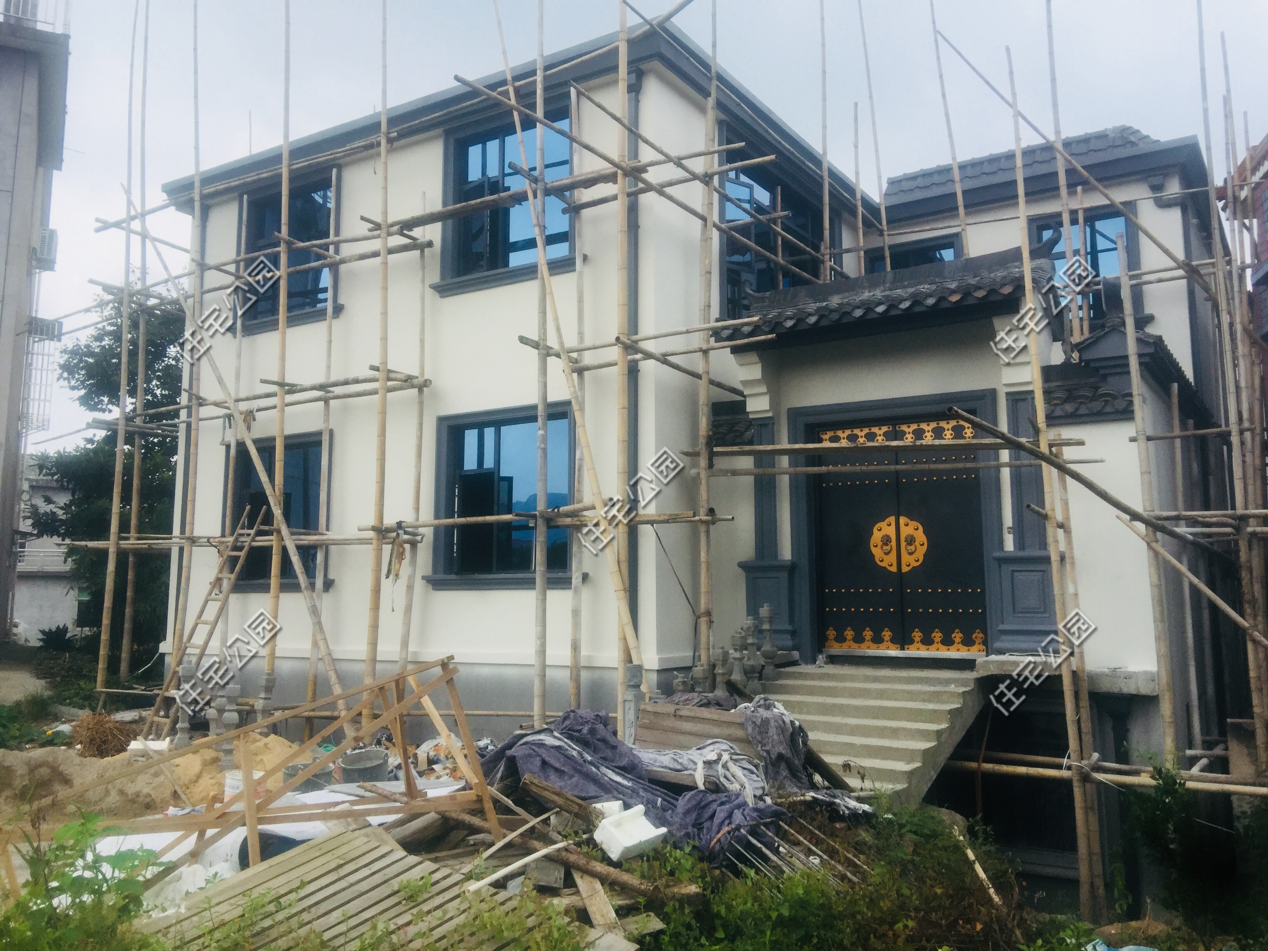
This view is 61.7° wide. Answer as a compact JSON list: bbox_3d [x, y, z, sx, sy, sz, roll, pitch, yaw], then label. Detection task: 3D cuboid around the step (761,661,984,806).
[{"bbox_3d":[1.778,2.229,9.398,2.100,0.900,2.750,-4,-8,32],"label":"step"}]

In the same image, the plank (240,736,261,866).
[{"bbox_3d":[-2.071,1.762,5.715,0.058,0.750,0.045,-8,-6,-6],"label":"plank"}]

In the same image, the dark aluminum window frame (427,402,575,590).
[{"bbox_3d":[-1.480,0.267,12.127,2.150,2.060,0.250,-4,-8,32],"label":"dark aluminum window frame"}]

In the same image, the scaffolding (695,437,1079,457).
[{"bbox_3d":[2.186,-0.261,10.157,3.969,0.060,0.180,0,-6,33],"label":"scaffolding"}]

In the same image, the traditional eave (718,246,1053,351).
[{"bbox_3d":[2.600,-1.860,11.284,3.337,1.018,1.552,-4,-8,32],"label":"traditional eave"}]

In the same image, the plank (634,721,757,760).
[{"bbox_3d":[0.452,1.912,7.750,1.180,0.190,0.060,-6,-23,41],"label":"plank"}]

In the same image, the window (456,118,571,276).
[{"bbox_3d":[-1.361,-3.281,12.611,1.760,1.760,0.100,-4,-8,32],"label":"window"}]

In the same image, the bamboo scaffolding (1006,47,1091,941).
[{"bbox_3d":[3.373,-0.132,8.709,0.100,7.201,0.100,-7,-9,31],"label":"bamboo scaffolding"}]

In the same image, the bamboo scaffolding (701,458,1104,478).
[{"bbox_3d":[2.344,-0.070,10.123,3.912,0.065,0.065,-2,-6,30],"label":"bamboo scaffolding"}]

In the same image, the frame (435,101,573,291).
[{"bbox_3d":[-1.484,-3.267,12.531,2.150,2.100,0.250,-4,-8,32],"label":"frame"}]

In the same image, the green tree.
[{"bbox_3d":[-8.953,0.144,18.200,3.100,6.600,3.100,3,-7,-26],"label":"green tree"}]

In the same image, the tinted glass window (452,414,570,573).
[{"bbox_3d":[-1.357,0.245,12.207,1.760,1.760,0.100,-4,-8,32],"label":"tinted glass window"}]

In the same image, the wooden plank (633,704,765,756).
[{"bbox_3d":[0.455,1.859,7.800,1.180,0.270,0.060,-6,-23,41],"label":"wooden plank"}]

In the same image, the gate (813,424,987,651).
[{"bbox_3d":[2.703,0.623,10.846,1.720,2.340,0.120,-4,-8,32],"label":"gate"}]

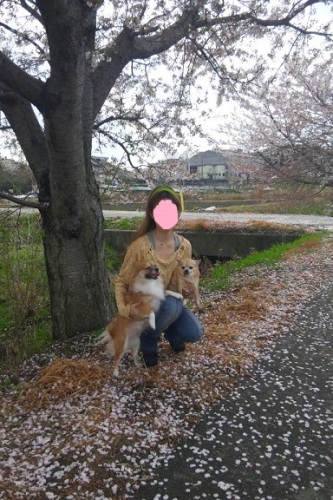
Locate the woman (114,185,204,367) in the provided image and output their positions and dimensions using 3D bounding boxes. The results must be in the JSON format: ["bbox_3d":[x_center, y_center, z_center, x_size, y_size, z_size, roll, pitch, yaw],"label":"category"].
[{"bbox_3d":[-0.040,0.132,2.499,0.530,1.040,0.650,-4,10,-21],"label":"woman"}]

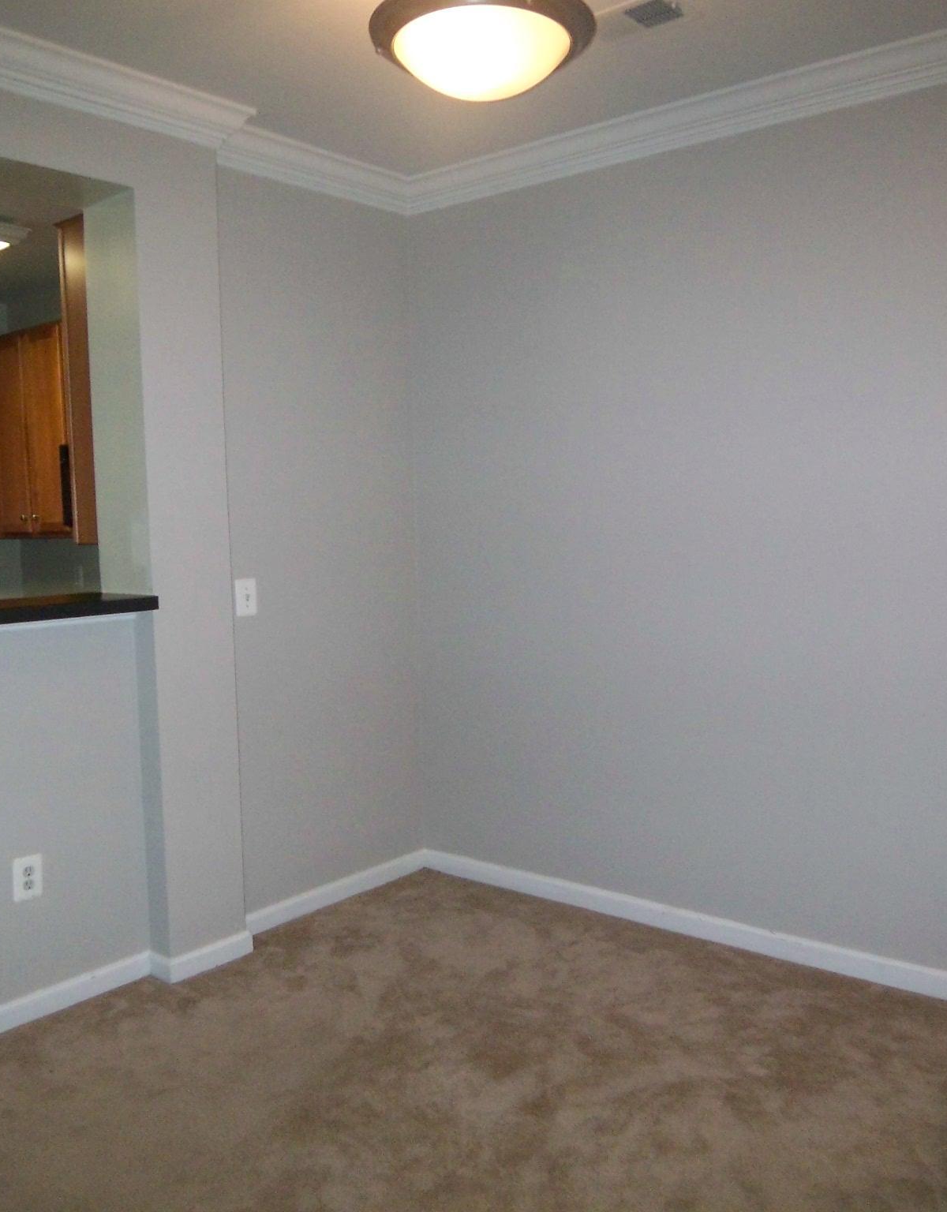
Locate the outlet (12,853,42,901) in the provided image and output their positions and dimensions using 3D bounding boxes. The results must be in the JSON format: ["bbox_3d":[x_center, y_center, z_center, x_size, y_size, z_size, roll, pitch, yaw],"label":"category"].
[{"bbox_3d":[-1.270,0.774,3.058,0.010,0.124,0.082,3,7,39],"label":"outlet"}]

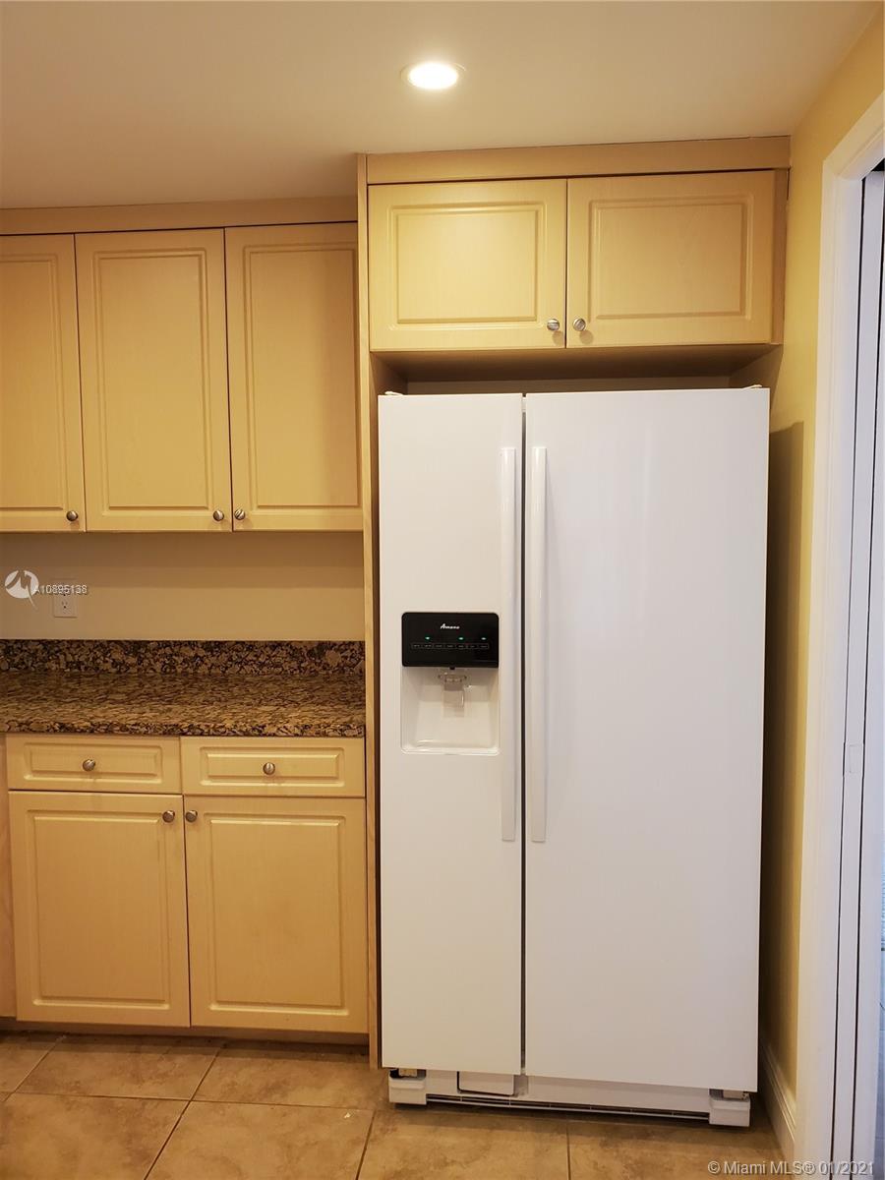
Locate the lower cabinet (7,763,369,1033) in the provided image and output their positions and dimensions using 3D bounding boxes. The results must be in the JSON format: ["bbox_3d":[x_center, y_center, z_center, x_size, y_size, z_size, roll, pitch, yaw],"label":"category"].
[{"bbox_3d":[-0.626,0.741,2.560,0.924,0.809,0.612,0,5,5],"label":"lower cabinet"}]

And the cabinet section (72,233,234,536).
[{"bbox_3d":[-0.783,-0.587,2.616,0.421,0.820,0.335,0,5,5],"label":"cabinet section"}]

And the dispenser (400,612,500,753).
[{"bbox_3d":[0.022,0.208,2.048,0.223,0.325,0.101,0,5,6],"label":"dispenser"}]

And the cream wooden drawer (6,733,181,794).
[{"bbox_3d":[-0.867,0.421,2.471,0.457,0.149,0.452,0,5,5],"label":"cream wooden drawer"}]

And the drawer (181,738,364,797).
[{"bbox_3d":[-0.404,0.421,2.435,0.463,0.149,0.452,0,5,5],"label":"drawer"}]

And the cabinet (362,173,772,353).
[{"bbox_3d":[0.324,-0.786,2.353,0.954,0.387,0.559,0,5,5],"label":"cabinet"}]

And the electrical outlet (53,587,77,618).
[{"bbox_3d":[-1.221,0.032,2.867,0.073,0.112,0.010,0,5,5],"label":"electrical outlet"}]

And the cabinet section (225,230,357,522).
[{"bbox_3d":[-0.366,-0.586,2.581,0.416,0.820,0.335,0,5,5],"label":"cabinet section"}]

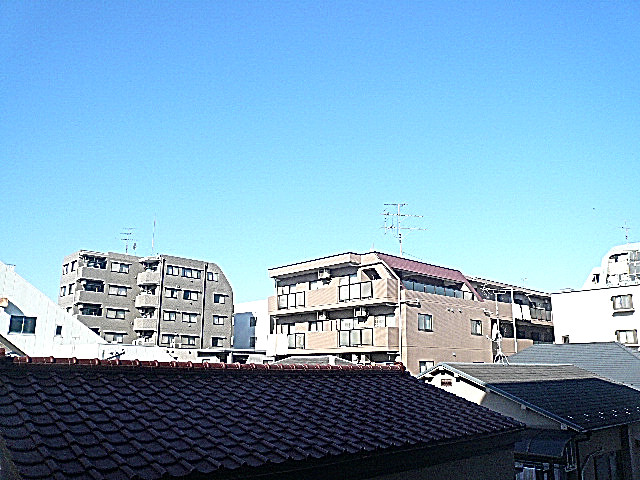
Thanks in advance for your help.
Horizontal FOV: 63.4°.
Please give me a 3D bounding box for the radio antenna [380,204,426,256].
[{"bbox_3d":[5.731,-0.686,35.534,3.100,3.800,1.400,2,-14,-8],"label":"radio antenna"}]

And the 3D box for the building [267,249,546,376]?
[{"bbox_3d":[8.312,8.693,41.620,22.500,11.600,12.100,13,-18,-42],"label":"building"}]

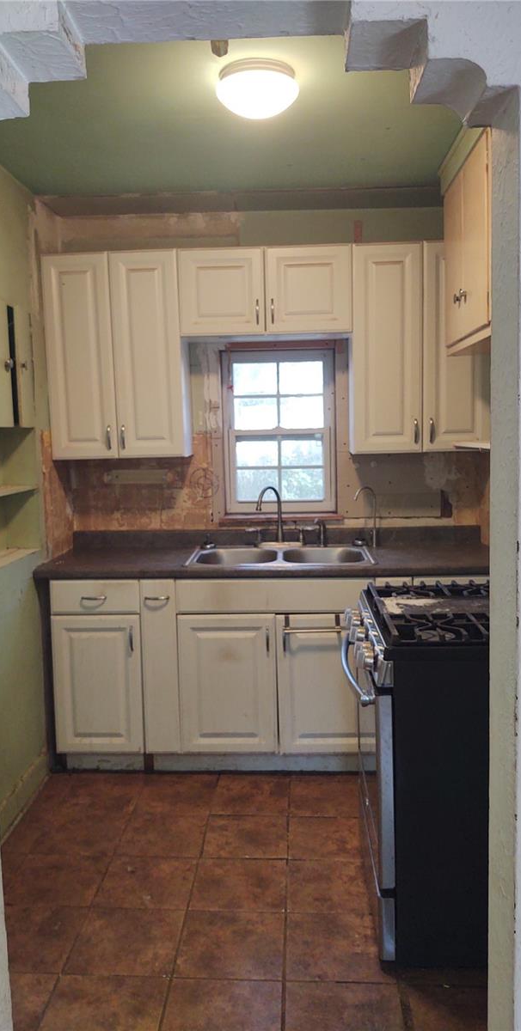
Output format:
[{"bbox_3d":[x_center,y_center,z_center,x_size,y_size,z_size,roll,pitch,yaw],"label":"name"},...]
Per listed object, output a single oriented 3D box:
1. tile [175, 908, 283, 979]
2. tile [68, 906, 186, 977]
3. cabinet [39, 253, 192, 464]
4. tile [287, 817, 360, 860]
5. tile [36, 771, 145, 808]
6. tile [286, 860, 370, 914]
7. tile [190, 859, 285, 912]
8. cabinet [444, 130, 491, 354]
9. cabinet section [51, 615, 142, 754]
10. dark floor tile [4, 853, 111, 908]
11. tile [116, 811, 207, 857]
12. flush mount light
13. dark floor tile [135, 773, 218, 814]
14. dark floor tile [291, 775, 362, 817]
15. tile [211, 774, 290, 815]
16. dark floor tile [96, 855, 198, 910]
[{"bbox_3d":[-0.081,1.254,2.350,0.306,0.012,0.306,-1,7,3],"label":"tile"},{"bbox_3d":[-0.391,1.270,2.392,0.305,0.010,0.305,-1,7,3],"label":"tile"},{"bbox_3d":[-0.650,-0.731,3.760,0.609,0.911,0.310,-1,7,3],"label":"cabinet"},{"bbox_3d":[0.261,1.189,2.969,0.305,0.010,0.305,-1,7,3],"label":"tile"},{"bbox_3d":[-0.652,1.152,3.304,0.321,0.012,0.327,-1,7,3],"label":"tile"},{"bbox_3d":[0.241,1.213,2.637,0.306,0.012,0.306,-1,7,3],"label":"tile"},{"bbox_3d":[-0.065,1.229,2.680,0.305,0.010,0.305,-1,7,3],"label":"tile"},{"bbox_3d":[0.852,-0.913,2.783,0.280,0.652,0.870,-1,7,3],"label":"cabinet"},{"bbox_3d":[-0.673,0.684,3.685,0.377,0.606,0.560,-1,7,3],"label":"cabinet section"},{"bbox_3d":[-0.682,1.237,2.716,0.305,0.010,0.305,-1,7,3],"label":"dark floor tile"},{"bbox_3d":[-0.356,1.197,3.004,0.305,0.010,0.305,-1,7,3],"label":"tile"},{"bbox_3d":[-0.007,-1.157,2.219,0.227,0.106,0.227,-1,7,4],"label":"flush mount light"},{"bbox_3d":[-0.339,1.147,3.288,0.306,0.012,0.330,-1,7,3],"label":"dark floor tile"},{"bbox_3d":[0.273,1.139,3.256,0.306,0.012,0.330,-1,7,3],"label":"dark floor tile"},{"bbox_3d":[-0.033,1.143,3.272,0.306,0.012,0.330,-1,7,3],"label":"tile"},{"bbox_3d":[-0.370,1.222,2.669,0.306,0.012,0.306,-1,7,3],"label":"dark floor tile"}]

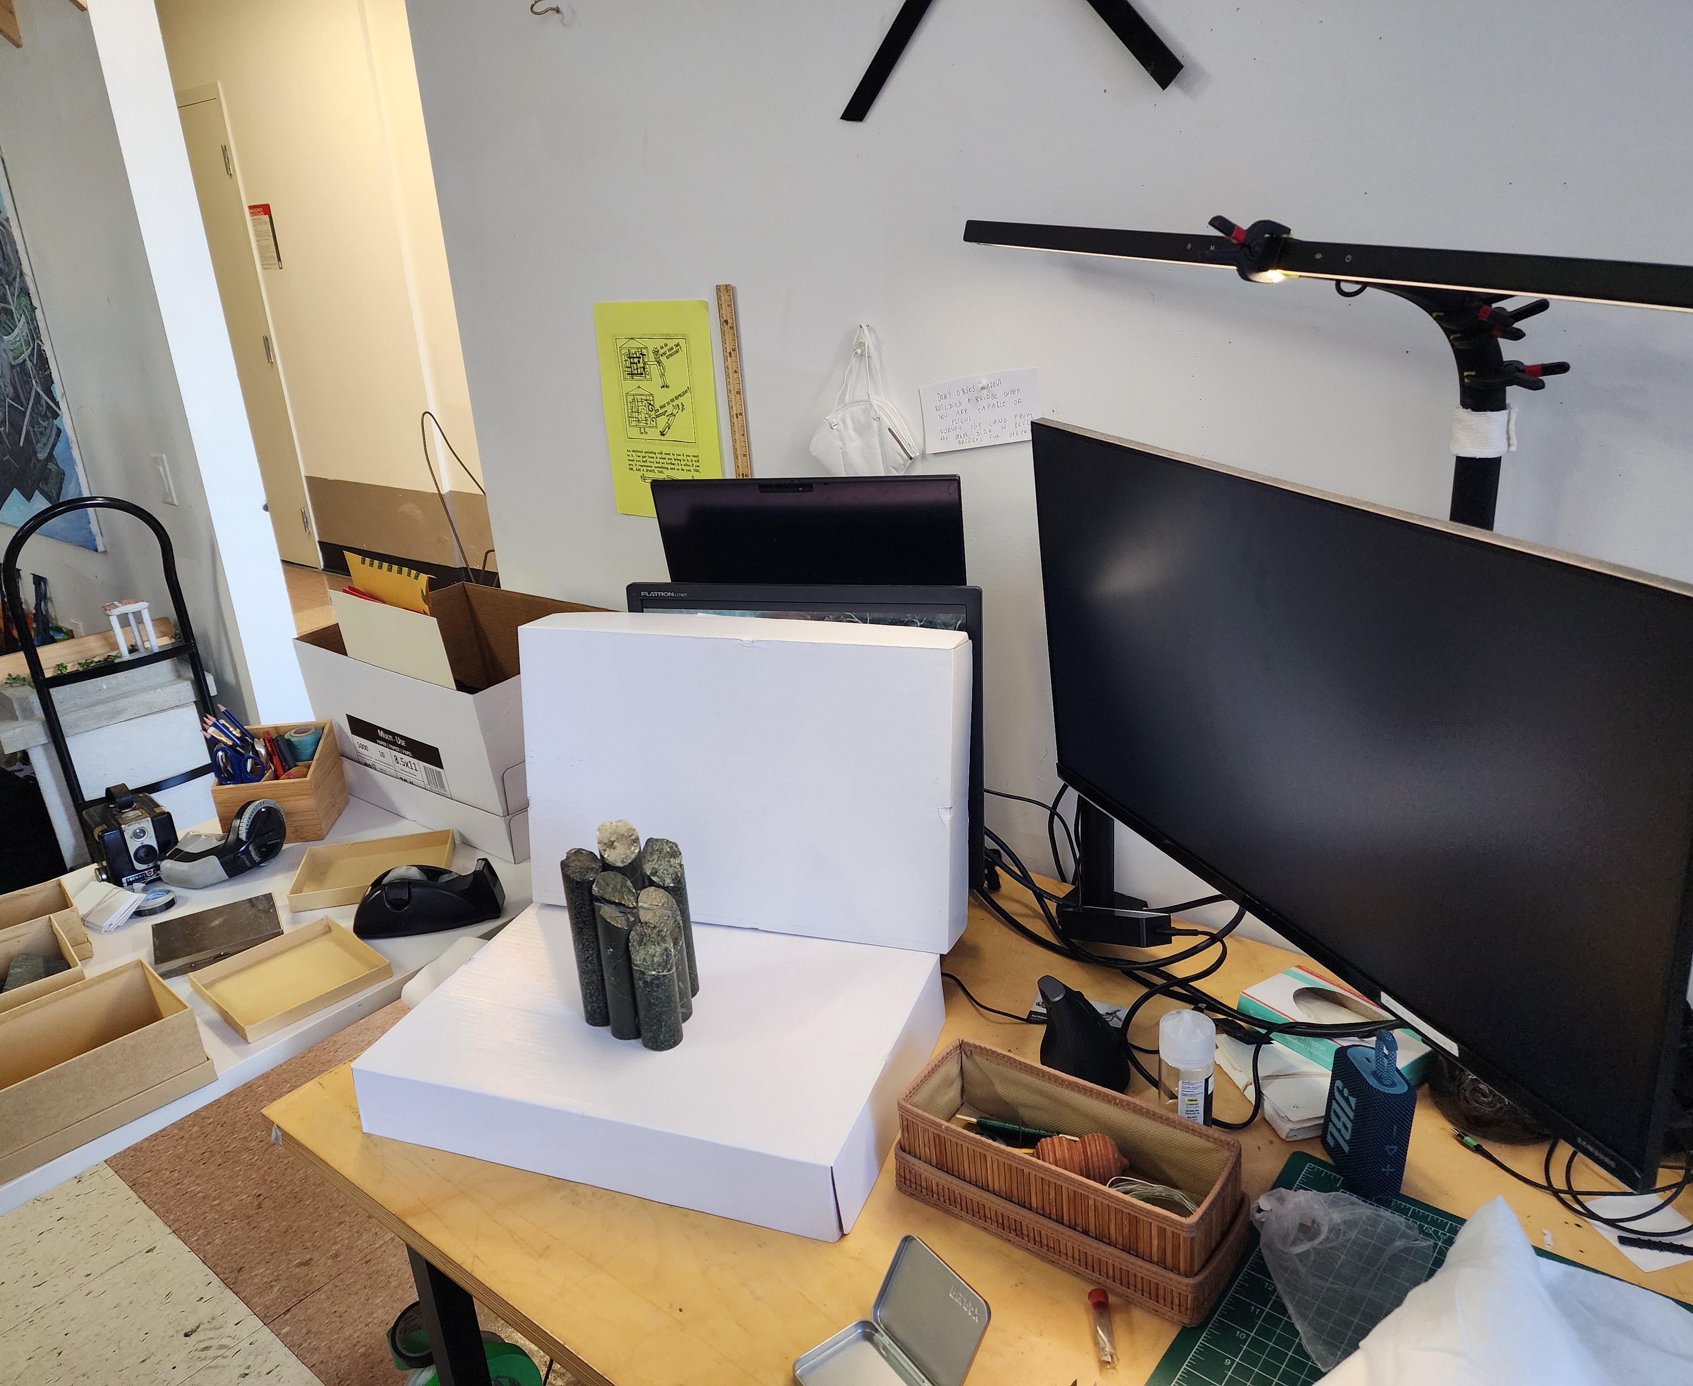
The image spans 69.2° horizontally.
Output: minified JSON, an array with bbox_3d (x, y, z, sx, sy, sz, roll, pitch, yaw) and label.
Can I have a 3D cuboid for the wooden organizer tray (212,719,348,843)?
[{"bbox_3d":[-0.743,0.120,1.620,0.123,0.117,0.133,-5,19,-3],"label":"wooden organizer tray"}]

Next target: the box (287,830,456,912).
[{"bbox_3d":[-0.577,0.216,1.509,0.176,0.020,0.127,-7,20,-9],"label":"box"}]

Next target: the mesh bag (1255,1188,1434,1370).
[{"bbox_3d":[0.335,0.389,0.862,0.155,0.036,0.097,-19,24,-37],"label":"mesh bag"}]

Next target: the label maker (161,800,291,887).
[{"bbox_3d":[-0.767,0.179,1.511,0.145,0.078,0.088,-11,20,-19],"label":"label maker"}]

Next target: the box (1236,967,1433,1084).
[{"bbox_3d":[0.441,0.302,1.098,0.074,0.031,0.153,-16,23,-29],"label":"box"}]

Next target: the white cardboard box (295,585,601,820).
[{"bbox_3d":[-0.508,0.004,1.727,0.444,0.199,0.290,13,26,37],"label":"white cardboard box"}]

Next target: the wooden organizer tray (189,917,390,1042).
[{"bbox_3d":[-0.584,0.298,1.294,0.150,0.017,0.149,15,27,41],"label":"wooden organizer tray"}]

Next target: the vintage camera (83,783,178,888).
[{"bbox_3d":[-0.908,0.175,1.548,0.088,0.109,0.096,-21,26,-39],"label":"vintage camera"}]

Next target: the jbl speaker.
[{"bbox_3d":[0.403,0.310,0.943,0.041,0.122,0.071,-7,20,-8],"label":"jbl speaker"}]

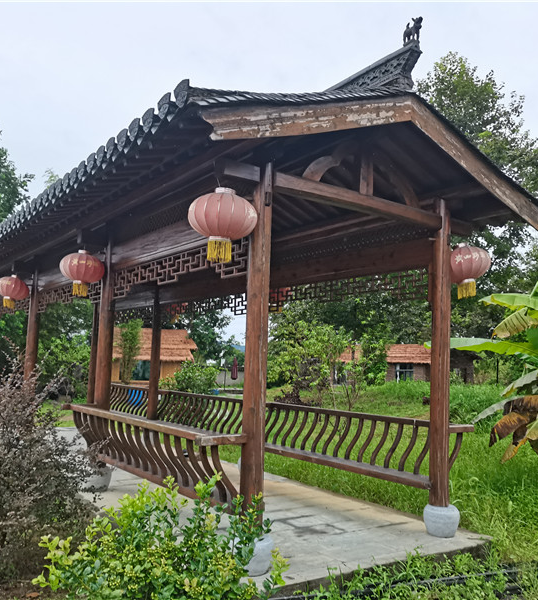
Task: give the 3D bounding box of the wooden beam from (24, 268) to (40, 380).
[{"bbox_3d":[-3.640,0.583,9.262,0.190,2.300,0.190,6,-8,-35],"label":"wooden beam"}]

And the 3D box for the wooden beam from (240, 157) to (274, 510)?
[{"bbox_3d":[-0.066,0.294,4.396,0.160,2.726,0.160,2,-6,0],"label":"wooden beam"}]

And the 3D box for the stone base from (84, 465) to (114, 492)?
[{"bbox_3d":[-1.885,1.971,6.617,0.320,0.280,0.320,6,-8,-35],"label":"stone base"}]

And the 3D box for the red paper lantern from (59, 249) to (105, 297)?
[{"bbox_3d":[-2.094,-0.301,6.692,0.465,0.515,0.465,7,-8,-36],"label":"red paper lantern"}]

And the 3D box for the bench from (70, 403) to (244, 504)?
[{"bbox_3d":[-1.093,1.325,5.438,0.507,0.544,2.972,7,-8,-36],"label":"bench"}]

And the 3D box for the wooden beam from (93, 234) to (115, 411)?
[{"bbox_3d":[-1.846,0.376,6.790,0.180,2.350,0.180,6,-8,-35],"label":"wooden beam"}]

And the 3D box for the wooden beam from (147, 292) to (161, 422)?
[{"bbox_3d":[-1.967,0.872,10.496,0.160,2.726,0.160,7,-8,-36],"label":"wooden beam"}]

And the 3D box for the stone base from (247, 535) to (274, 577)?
[{"bbox_3d":[-0.131,1.775,4.234,0.310,0.270,0.310,2,-6,0],"label":"stone base"}]

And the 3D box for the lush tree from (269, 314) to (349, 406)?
[{"bbox_3d":[1.124,1.986,18.500,2.700,3.100,2.700,2,-6,4],"label":"lush tree"}]

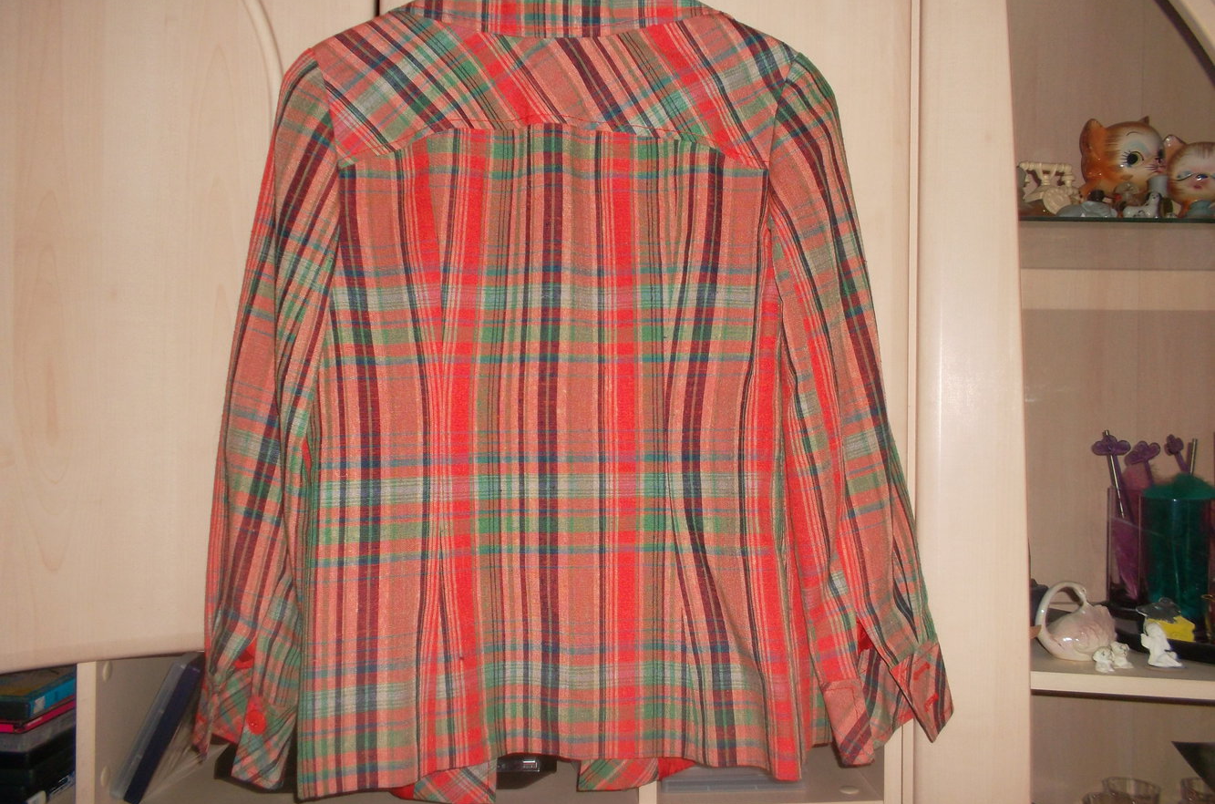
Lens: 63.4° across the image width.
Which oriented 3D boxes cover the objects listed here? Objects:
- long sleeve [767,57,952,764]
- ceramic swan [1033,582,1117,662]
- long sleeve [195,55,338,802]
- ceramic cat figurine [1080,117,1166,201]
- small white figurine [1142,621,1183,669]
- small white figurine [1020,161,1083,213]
[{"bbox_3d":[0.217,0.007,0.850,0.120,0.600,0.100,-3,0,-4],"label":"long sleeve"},{"bbox_3d":[0.476,0.224,1.000,0.083,0.078,0.052,1,0,2],"label":"ceramic swan"},{"bbox_3d":[-0.284,0.014,0.820,0.098,0.600,0.100,3,0,-4],"label":"long sleeve"},{"bbox_3d":[0.520,-0.235,0.995,0.080,0.102,0.080,1,0,-30],"label":"ceramic cat figurine"},{"bbox_3d":[0.545,0.238,0.965,0.039,0.045,0.027,1,0,12],"label":"small white figurine"},{"bbox_3d":[0.439,-0.210,0.975,0.060,0.055,0.035,1,0,0],"label":"small white figurine"}]

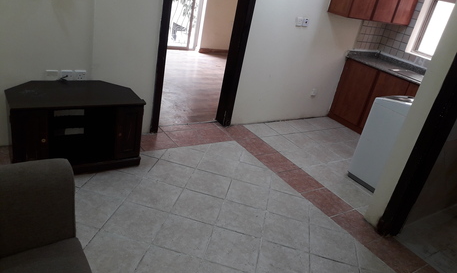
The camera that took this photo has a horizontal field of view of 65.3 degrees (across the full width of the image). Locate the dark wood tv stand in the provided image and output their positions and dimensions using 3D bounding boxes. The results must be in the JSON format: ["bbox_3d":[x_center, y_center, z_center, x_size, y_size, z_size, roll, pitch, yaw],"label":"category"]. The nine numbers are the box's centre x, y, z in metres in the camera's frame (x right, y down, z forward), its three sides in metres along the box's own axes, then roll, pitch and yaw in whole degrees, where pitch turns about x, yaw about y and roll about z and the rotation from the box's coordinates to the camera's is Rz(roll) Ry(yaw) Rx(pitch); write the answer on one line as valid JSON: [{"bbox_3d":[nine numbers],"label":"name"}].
[{"bbox_3d":[-1.189,-0.084,2.775,0.905,0.565,0.500,-6,30,-34],"label":"dark wood tv stand"}]

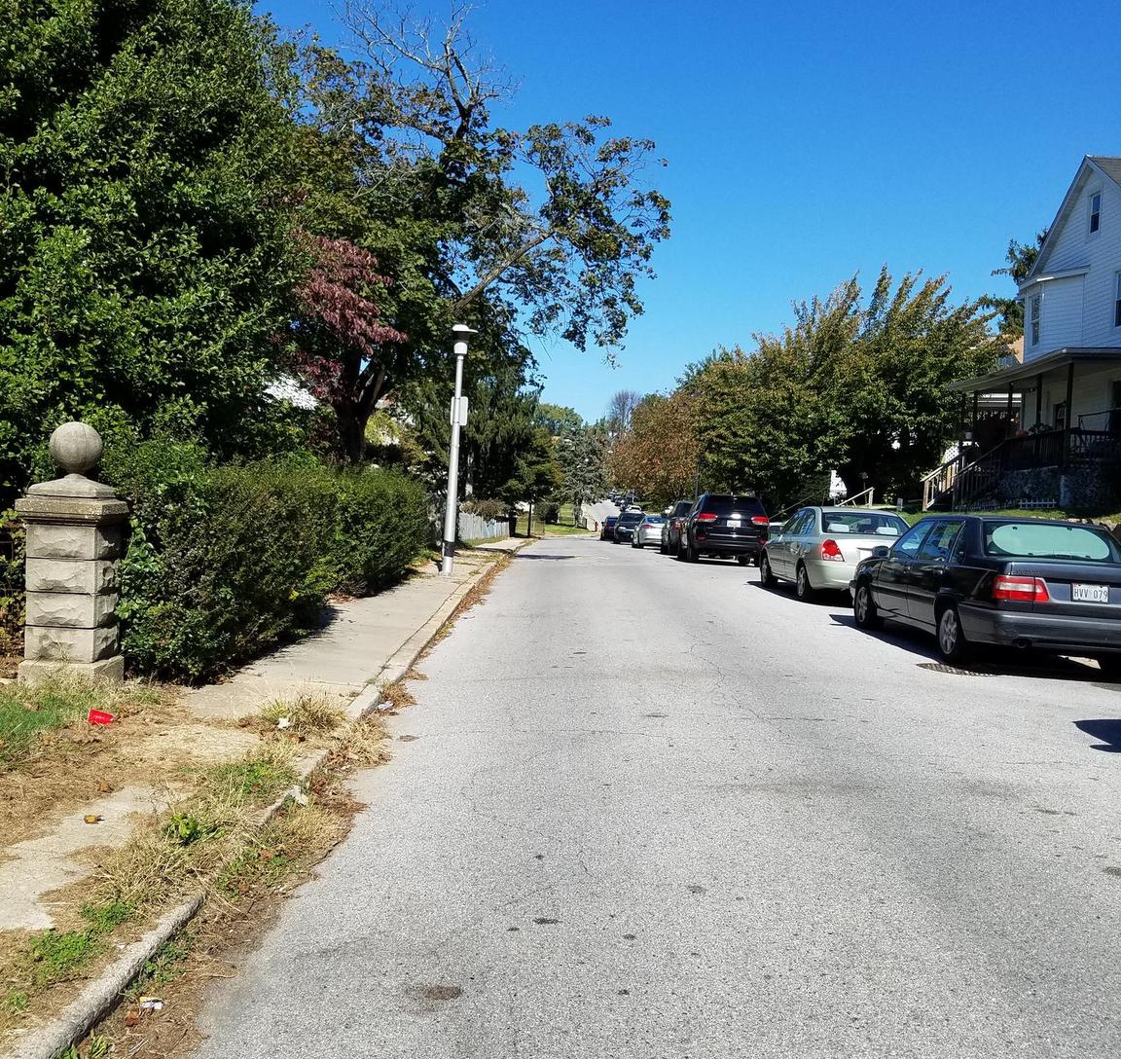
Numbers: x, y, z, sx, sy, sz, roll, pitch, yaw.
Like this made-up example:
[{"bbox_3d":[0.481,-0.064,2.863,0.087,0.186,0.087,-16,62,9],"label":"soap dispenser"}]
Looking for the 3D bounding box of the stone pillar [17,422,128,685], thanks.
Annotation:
[{"bbox_3d":[-3.170,0.140,7.300,0.550,1.670,0.550,2,1,-5],"label":"stone pillar"}]

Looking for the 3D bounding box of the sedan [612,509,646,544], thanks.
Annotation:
[{"bbox_3d":[3.750,-0.042,59.800,1.840,1.530,4.700,2,1,1],"label":"sedan"}]

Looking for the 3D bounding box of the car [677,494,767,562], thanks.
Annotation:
[{"bbox_3d":[4.270,-0.053,30.100,1.940,1.760,4.820,2,1,1],"label":"car"}]

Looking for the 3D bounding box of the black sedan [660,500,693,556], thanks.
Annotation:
[{"bbox_3d":[4.430,-0.056,37.600,1.880,1.730,4.650,2,1,0],"label":"black sedan"}]

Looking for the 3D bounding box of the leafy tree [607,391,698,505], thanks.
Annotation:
[{"bbox_3d":[5.921,-4.270,69.000,6.200,8.600,6.200,2,1,0],"label":"leafy tree"}]

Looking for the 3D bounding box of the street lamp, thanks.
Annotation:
[{"bbox_3d":[-1.750,-1.356,18.900,0.420,4.250,0.420,3,1,0],"label":"street lamp"}]

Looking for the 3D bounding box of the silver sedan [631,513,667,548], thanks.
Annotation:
[{"bbox_3d":[4.350,0.155,51.000,1.830,1.460,4.800,2,1,-1],"label":"silver sedan"}]

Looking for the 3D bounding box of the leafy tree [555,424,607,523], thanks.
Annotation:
[{"bbox_3d":[1.674,-4.208,87.000,4.400,8.200,4.400,2,1,0],"label":"leafy tree"}]

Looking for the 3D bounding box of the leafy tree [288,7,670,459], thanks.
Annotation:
[{"bbox_3d":[-1.865,-4.680,22.000,8.000,10.800,8.000,2,1,0],"label":"leafy tree"}]

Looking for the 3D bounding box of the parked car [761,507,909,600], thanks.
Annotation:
[{"bbox_3d":[4.500,0.358,18.450,1.720,1.425,4.520,2,1,-1],"label":"parked car"}]

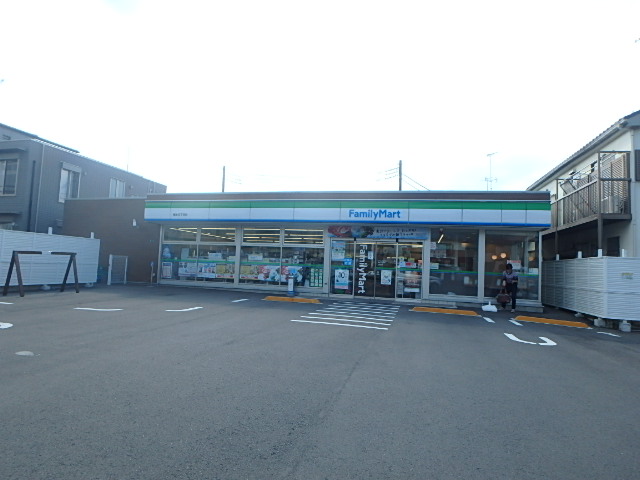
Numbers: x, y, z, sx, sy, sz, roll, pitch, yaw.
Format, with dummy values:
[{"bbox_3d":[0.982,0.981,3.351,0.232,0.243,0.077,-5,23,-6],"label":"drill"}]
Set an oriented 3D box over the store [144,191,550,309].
[{"bbox_3d":[1.386,0.663,20.219,15.480,4.010,11.600,1,-4,13],"label":"store"}]

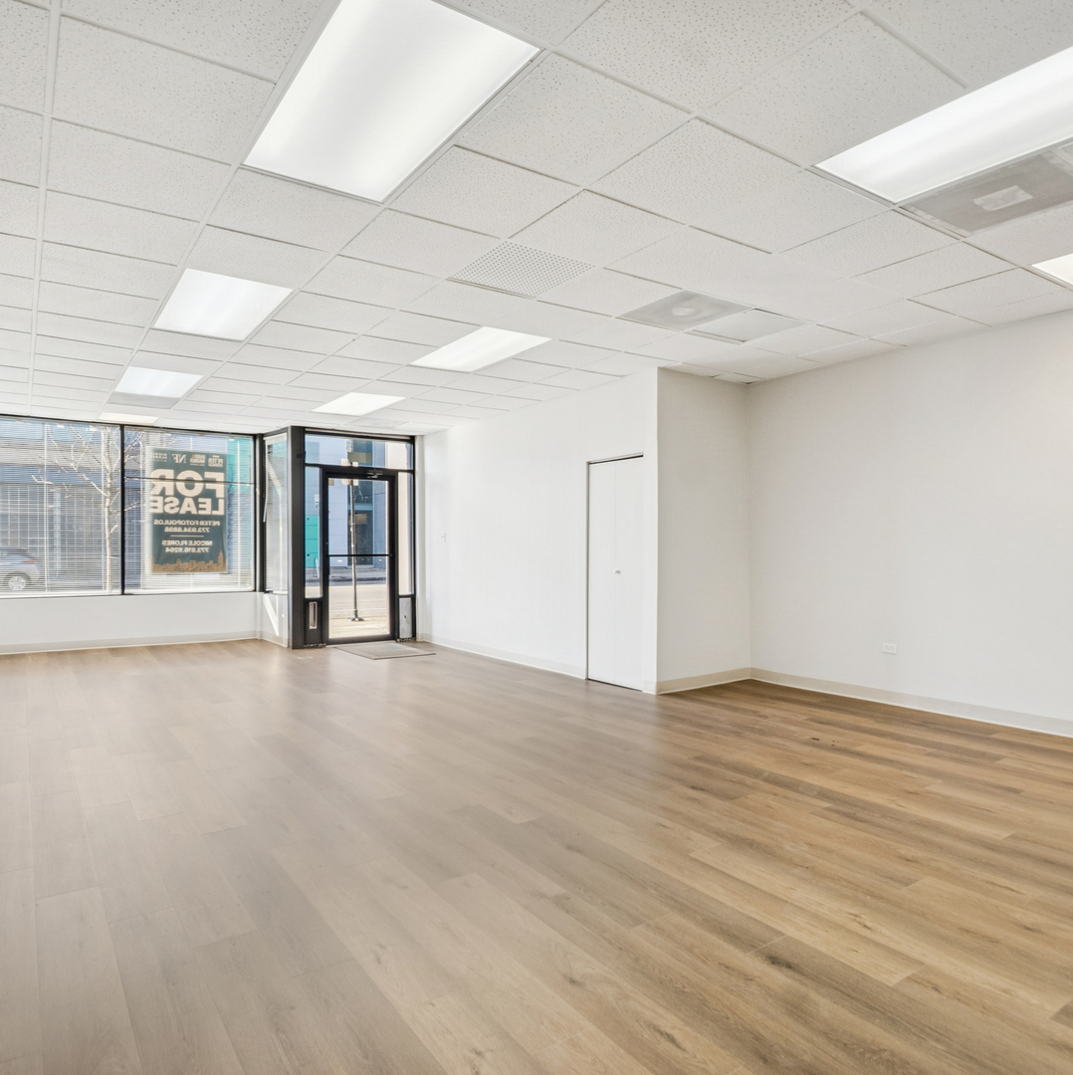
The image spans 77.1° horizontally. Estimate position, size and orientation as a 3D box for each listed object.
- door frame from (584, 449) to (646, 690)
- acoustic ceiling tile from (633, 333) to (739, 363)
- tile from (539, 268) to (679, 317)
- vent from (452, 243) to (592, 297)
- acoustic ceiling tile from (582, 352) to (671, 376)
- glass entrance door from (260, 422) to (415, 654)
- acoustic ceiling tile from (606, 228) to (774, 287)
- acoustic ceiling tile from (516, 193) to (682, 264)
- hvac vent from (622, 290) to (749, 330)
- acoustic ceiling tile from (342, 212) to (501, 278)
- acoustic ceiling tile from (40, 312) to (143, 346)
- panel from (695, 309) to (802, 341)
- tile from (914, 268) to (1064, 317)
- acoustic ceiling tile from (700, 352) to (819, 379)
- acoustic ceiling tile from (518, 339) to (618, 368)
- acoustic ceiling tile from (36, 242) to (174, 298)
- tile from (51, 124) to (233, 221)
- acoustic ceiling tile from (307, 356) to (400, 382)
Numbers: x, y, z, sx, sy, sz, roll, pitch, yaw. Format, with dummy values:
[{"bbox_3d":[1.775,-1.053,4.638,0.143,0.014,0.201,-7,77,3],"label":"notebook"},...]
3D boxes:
[{"bbox_3d":[0.732,0.315,6.150,0.120,2.021,0.768,0,-1,-35],"label":"door frame"},{"bbox_3d":[1.144,-1.479,5.234,0.600,0.025,0.600,0,-1,-35],"label":"acoustic ceiling tile"},{"bbox_3d":[0.430,-1.433,3.953,0.600,0.020,0.600,-1,1,-35],"label":"tile"},{"bbox_3d":[-0.082,-1.500,3.763,0.600,0.030,0.600,0,-1,-35],"label":"vent"},{"bbox_3d":[0.777,-1.470,5.761,0.600,0.022,0.600,0,-1,-34],"label":"acoustic ceiling tile"},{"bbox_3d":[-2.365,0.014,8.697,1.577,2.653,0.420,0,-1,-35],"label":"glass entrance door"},{"bbox_3d":[0.809,-1.488,3.603,0.600,0.020,0.600,0,-1,-34],"label":"acoustic ceiling tile"},{"bbox_3d":[0.287,-1.495,3.286,0.600,0.020,0.600,0,-1,-34],"label":"acoustic ceiling tile"},{"bbox_3d":[0.972,-1.473,4.388,0.600,0.030,0.600,0,-1,-34],"label":"hvac vent"},{"bbox_3d":[-0.604,-1.487,3.438,0.600,0.020,0.600,0,-1,-34],"label":"acoustic ceiling tile"},{"bbox_3d":[-3.116,-1.446,4.694,0.606,0.022,0.595,0,-2,-35],"label":"acoustic ceiling tile"},{"bbox_3d":[1.494,-1.498,4.747,0.590,0.040,0.590,0,-1,-35],"label":"panel"},{"bbox_3d":[2.757,-1.507,4.143,0.606,0.022,0.595,0,-2,-35],"label":"tile"},{"bbox_3d":[1.845,-1.476,5.693,0.600,0.025,0.600,0,-1,-35],"label":"acoustic ceiling tile"},{"bbox_3d":[0.237,-1.440,5.310,0.600,0.020,0.600,-1,1,-35],"label":"acoustic ceiling tile"},{"bbox_3d":[-2.386,-1.481,3.737,0.600,0.025,0.600,0,-1,-35],"label":"acoustic ceiling tile"},{"bbox_3d":[-1.681,-1.518,2.834,0.600,0.022,0.600,0,-1,-34],"label":"tile"},{"bbox_3d":[-1.521,-1.423,5.611,0.600,0.020,0.600,-1,1,-35],"label":"acoustic ceiling tile"}]

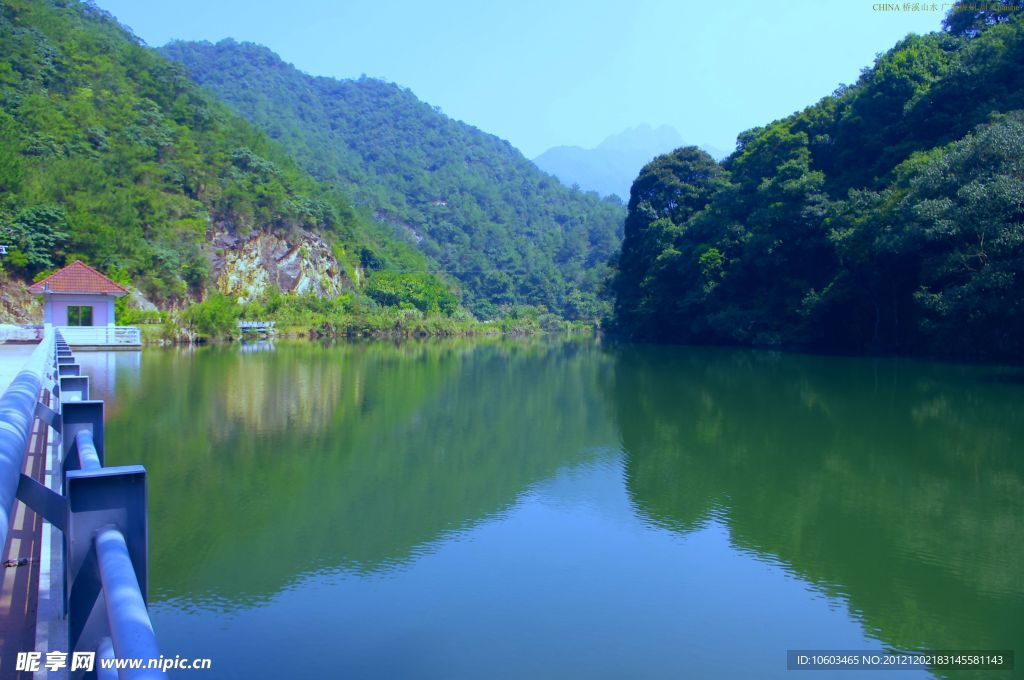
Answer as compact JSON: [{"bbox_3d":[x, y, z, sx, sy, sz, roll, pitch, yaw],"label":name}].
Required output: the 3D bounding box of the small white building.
[{"bbox_3d":[-27.862,-2.396,49.739,5.600,5.430,5.300,-1,1,-31],"label":"small white building"}]

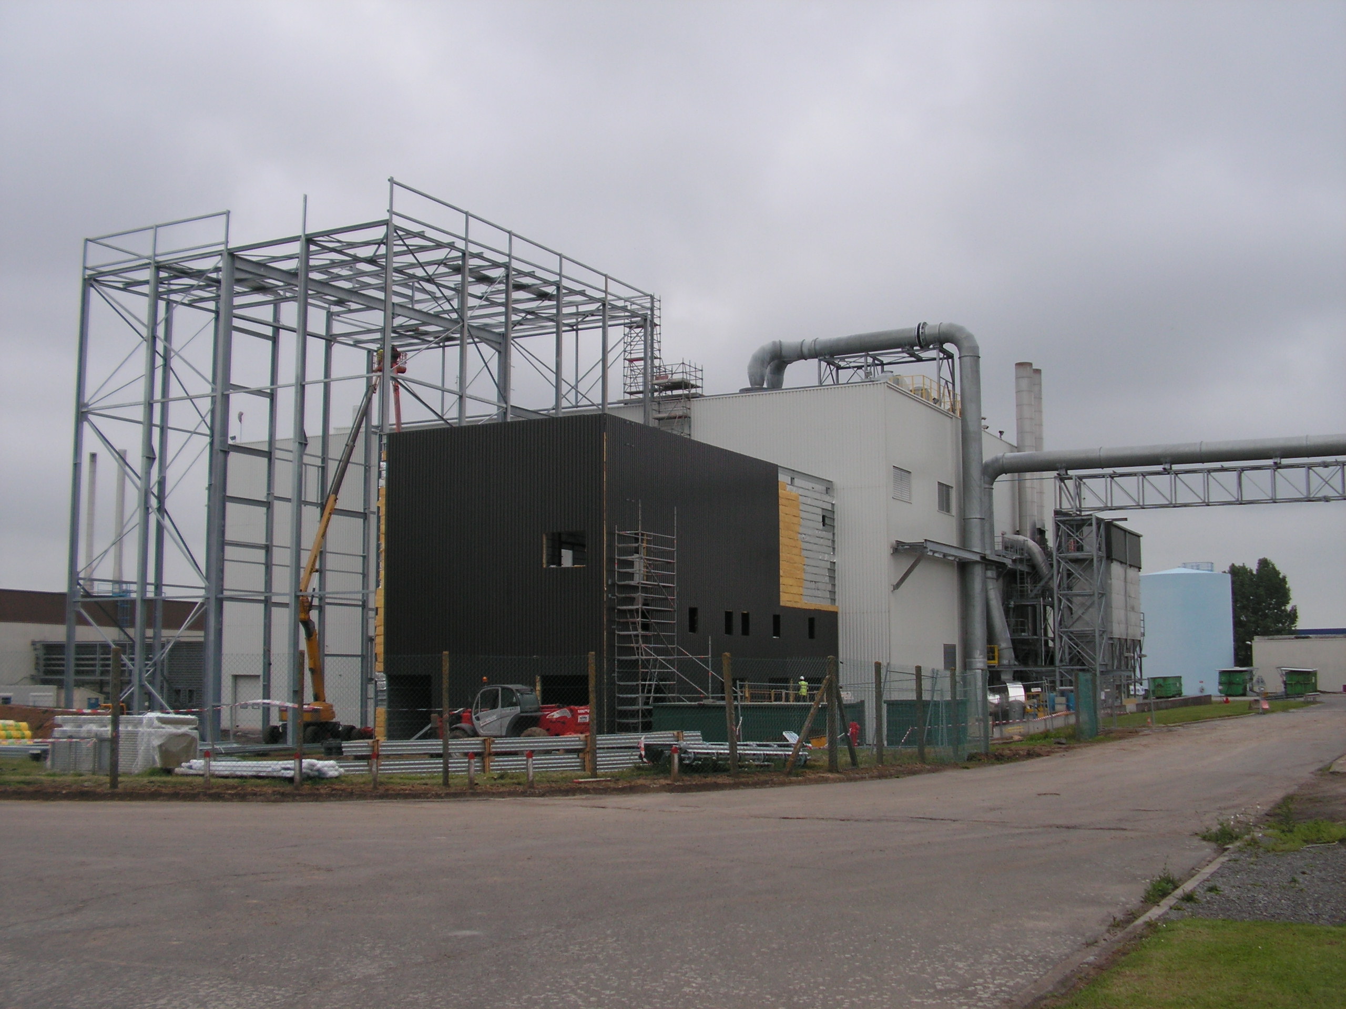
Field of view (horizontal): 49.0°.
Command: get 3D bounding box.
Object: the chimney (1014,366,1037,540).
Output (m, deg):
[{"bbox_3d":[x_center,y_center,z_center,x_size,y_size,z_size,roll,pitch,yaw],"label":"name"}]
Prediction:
[{"bbox_3d":[22.810,-3.455,95.355,1.170,11.400,1.170,-3,-7,28],"label":"chimney"}]

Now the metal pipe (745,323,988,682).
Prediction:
[{"bbox_3d":[11.621,0.803,90.288,15.200,23.200,3.100,-3,-7,28],"label":"metal pipe"}]

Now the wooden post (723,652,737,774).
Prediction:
[{"bbox_3d":[0.912,3.282,23.206,0.110,1.899,0.110,-2,-6,0],"label":"wooden post"}]

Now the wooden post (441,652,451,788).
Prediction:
[{"bbox_3d":[-3.218,3.050,20.956,0.100,1.901,0.100,0,-6,0],"label":"wooden post"}]

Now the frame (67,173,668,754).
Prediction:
[{"bbox_3d":[-15.560,-0.407,80.041,20.100,25.300,24.400,-3,-7,28],"label":"frame"}]

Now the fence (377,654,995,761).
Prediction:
[{"bbox_3d":[2.384,3.706,26.185,2.467,2.070,16.993,-6,-8,41],"label":"fence"}]

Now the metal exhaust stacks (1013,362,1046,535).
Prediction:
[{"bbox_3d":[23.312,-3.352,96.271,1.200,11.500,3.200,-3,-7,28],"label":"metal exhaust stacks"}]

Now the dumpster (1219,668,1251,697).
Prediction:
[{"bbox_3d":[47.841,15.200,126.000,2.450,2.300,2.200,-2,-7,17],"label":"dumpster"}]

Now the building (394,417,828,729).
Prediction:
[{"bbox_3d":[-1.869,4.514,71.650,11.400,13.450,24.200,-3,-7,28],"label":"building"}]

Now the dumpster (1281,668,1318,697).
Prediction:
[{"bbox_3d":[52.641,15.002,124.000,2.550,2.300,2.200,-1,-7,11],"label":"dumpster"}]

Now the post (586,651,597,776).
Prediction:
[{"bbox_3d":[-1.232,3.223,22.706,0.105,1.897,0.105,0,-6,0],"label":"post"}]

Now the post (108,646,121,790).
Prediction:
[{"bbox_3d":[-7.660,2.932,20.308,0.115,1.940,0.115,0,-6,0],"label":"post"}]

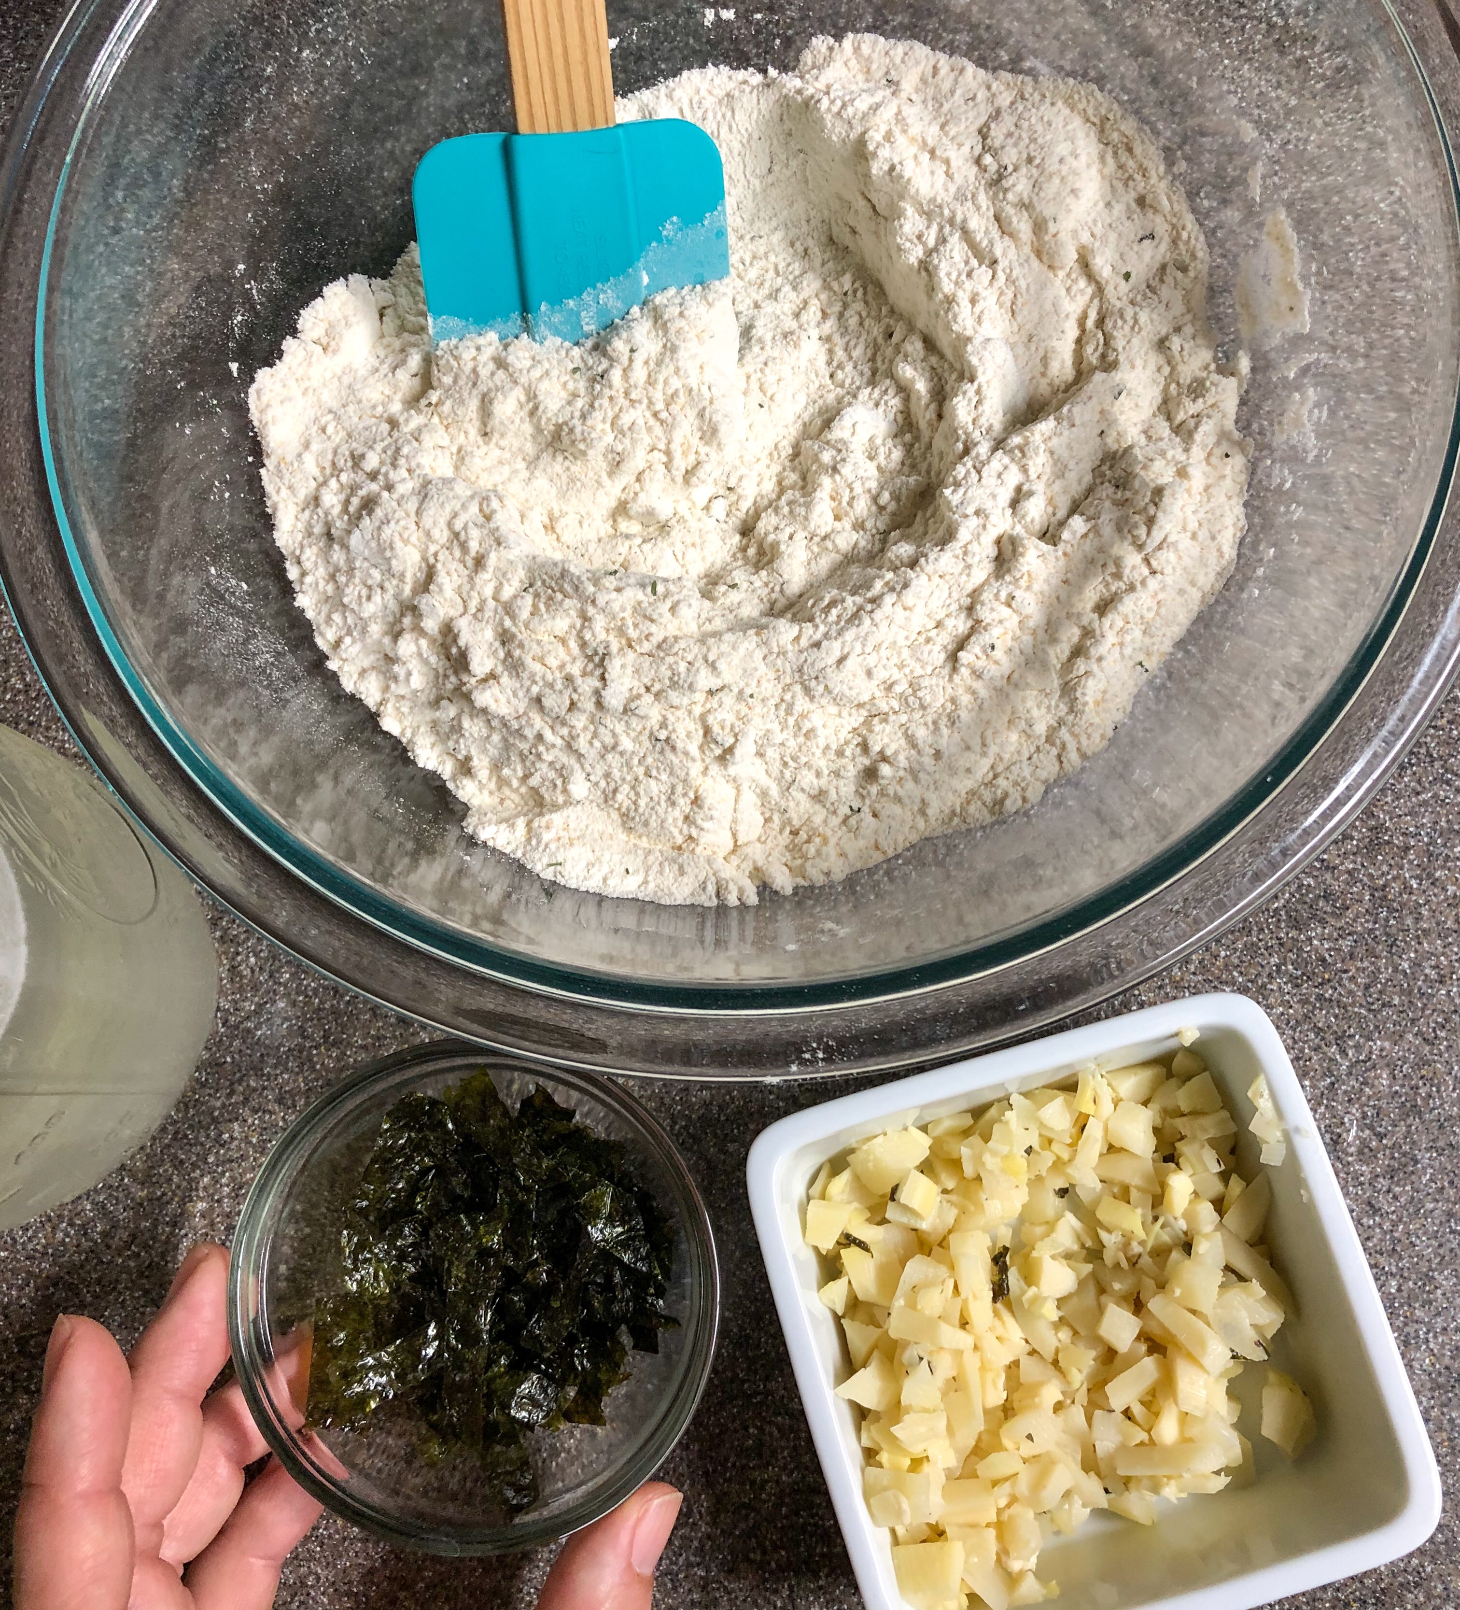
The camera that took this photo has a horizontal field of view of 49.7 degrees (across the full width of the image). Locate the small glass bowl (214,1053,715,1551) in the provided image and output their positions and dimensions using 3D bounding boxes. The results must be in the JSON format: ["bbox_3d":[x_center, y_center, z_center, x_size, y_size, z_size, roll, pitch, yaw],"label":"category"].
[{"bbox_3d":[-0.045,0.089,0.302,0.090,0.040,0.090,-1,81,4],"label":"small glass bowl"}]

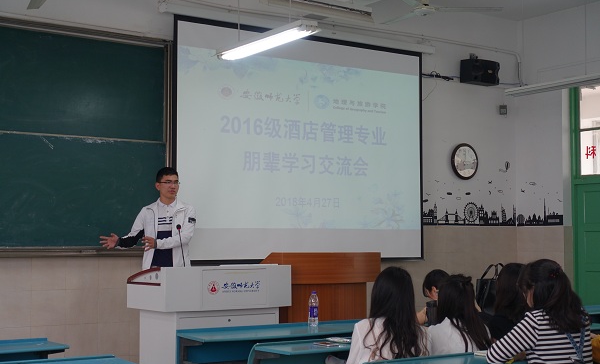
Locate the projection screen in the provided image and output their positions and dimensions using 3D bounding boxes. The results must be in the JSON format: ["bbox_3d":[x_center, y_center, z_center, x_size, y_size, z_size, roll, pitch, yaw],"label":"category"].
[{"bbox_3d":[0.096,-0.342,9.406,3.050,2.290,0.050,3,-4,-34],"label":"projection screen"}]

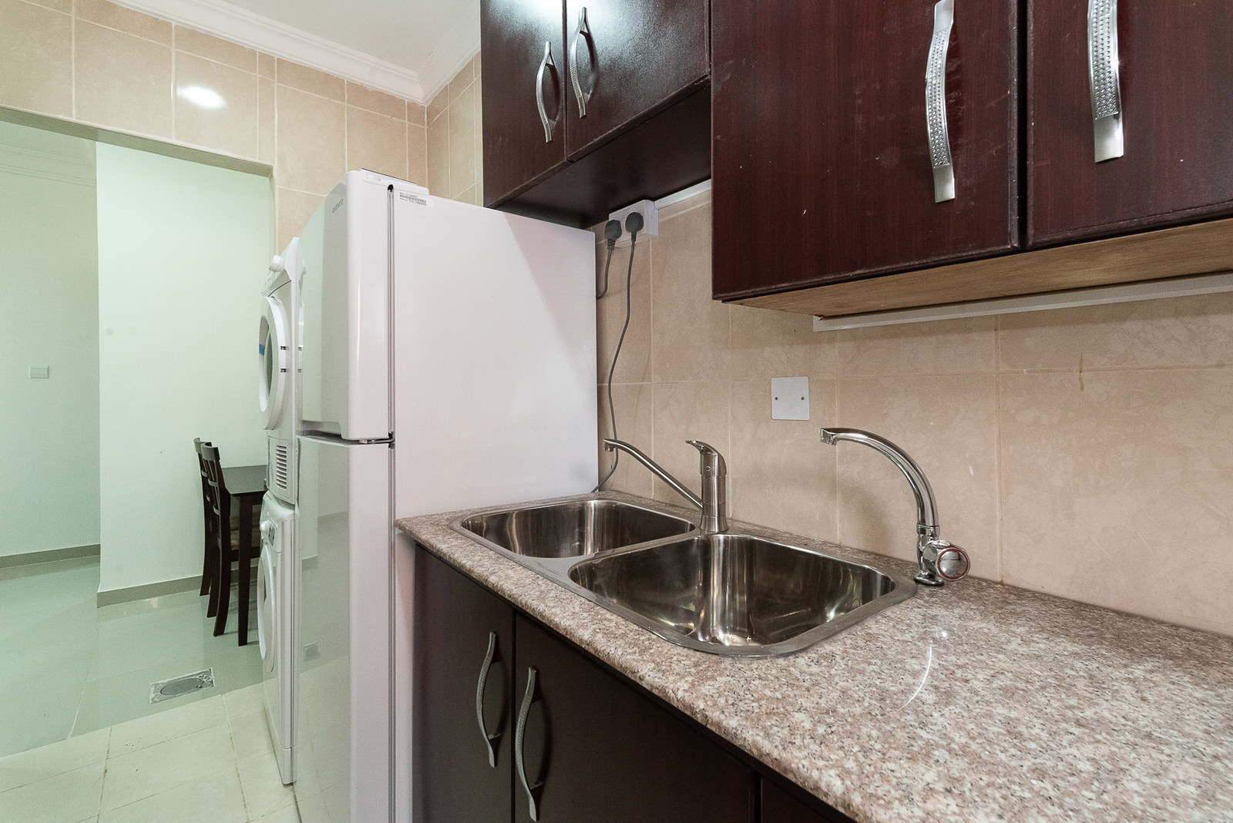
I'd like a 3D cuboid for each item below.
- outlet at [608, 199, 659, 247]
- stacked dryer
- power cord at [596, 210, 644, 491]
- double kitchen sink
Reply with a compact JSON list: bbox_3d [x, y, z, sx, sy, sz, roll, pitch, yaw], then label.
[{"bbox_3d":[0.044,-0.491,1.358,0.046,0.086,0.147,-2,3,-41],"label":"outlet"},{"bbox_3d":[-0.991,0.290,1.932,0.600,1.670,0.600,-2,3,-41],"label":"stacked dryer"},{"bbox_3d":[-0.007,-0.133,1.397,0.080,0.740,0.220,-2,3,-41],"label":"power cord"},{"bbox_3d":[0.037,0.342,0.974,0.496,0.180,0.862,-2,3,-41],"label":"double kitchen sink"}]

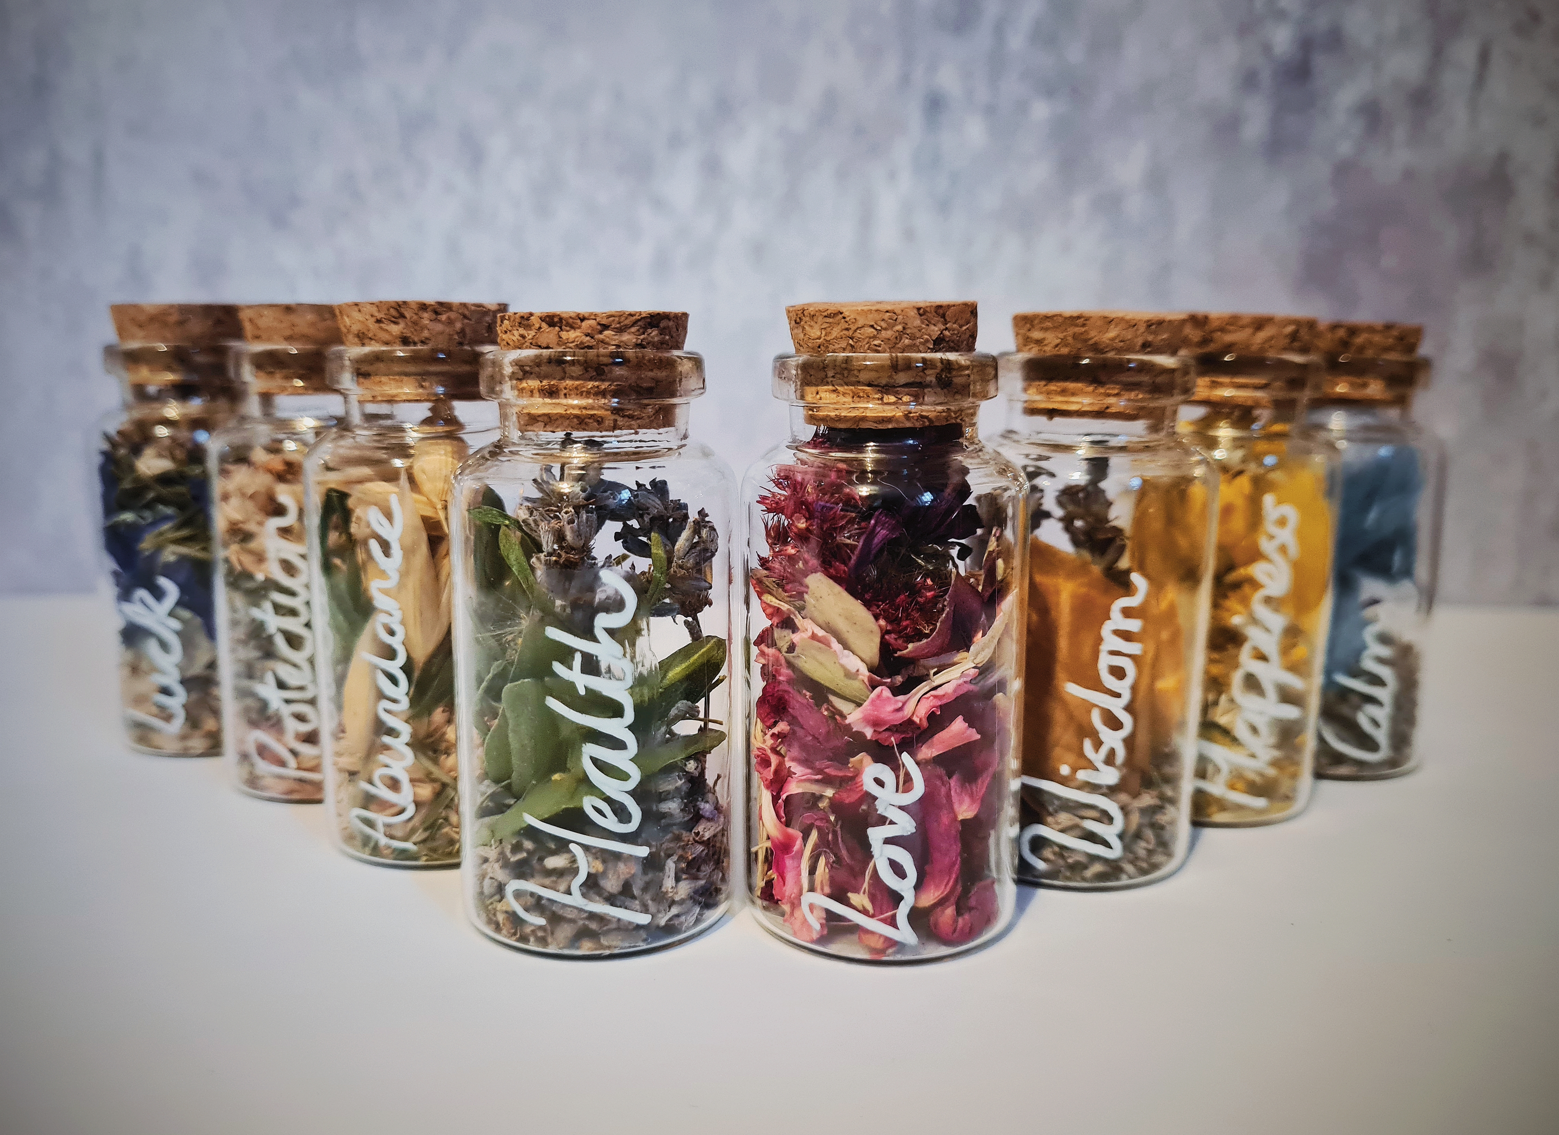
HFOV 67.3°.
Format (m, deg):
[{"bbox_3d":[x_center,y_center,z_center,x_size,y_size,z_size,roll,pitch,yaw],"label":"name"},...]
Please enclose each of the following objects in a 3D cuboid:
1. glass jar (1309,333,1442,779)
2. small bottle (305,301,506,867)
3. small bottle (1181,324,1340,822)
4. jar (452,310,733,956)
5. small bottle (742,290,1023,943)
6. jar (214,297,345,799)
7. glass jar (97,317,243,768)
[{"bbox_3d":[0.079,-0.003,0.169,0.028,0.062,0.028,0,11,0],"label":"glass jar"},{"bbox_3d":[-0.041,0.001,0.139,0.028,0.063,0.028,0,11,0],"label":"small bottle"},{"bbox_3d":[0.057,-0.001,0.153,0.028,0.062,0.028,0,11,0],"label":"small bottle"},{"bbox_3d":[-0.019,0.005,0.120,0.028,0.061,0.028,0,11,0],"label":"jar"},{"bbox_3d":[0.010,0.005,0.119,0.028,0.062,0.028,0,11,0],"label":"small bottle"},{"bbox_3d":[-0.060,-0.003,0.158,0.028,0.063,0.028,0,11,0],"label":"jar"},{"bbox_3d":[-0.085,-0.006,0.175,0.028,0.063,0.028,0,11,0],"label":"glass jar"}]

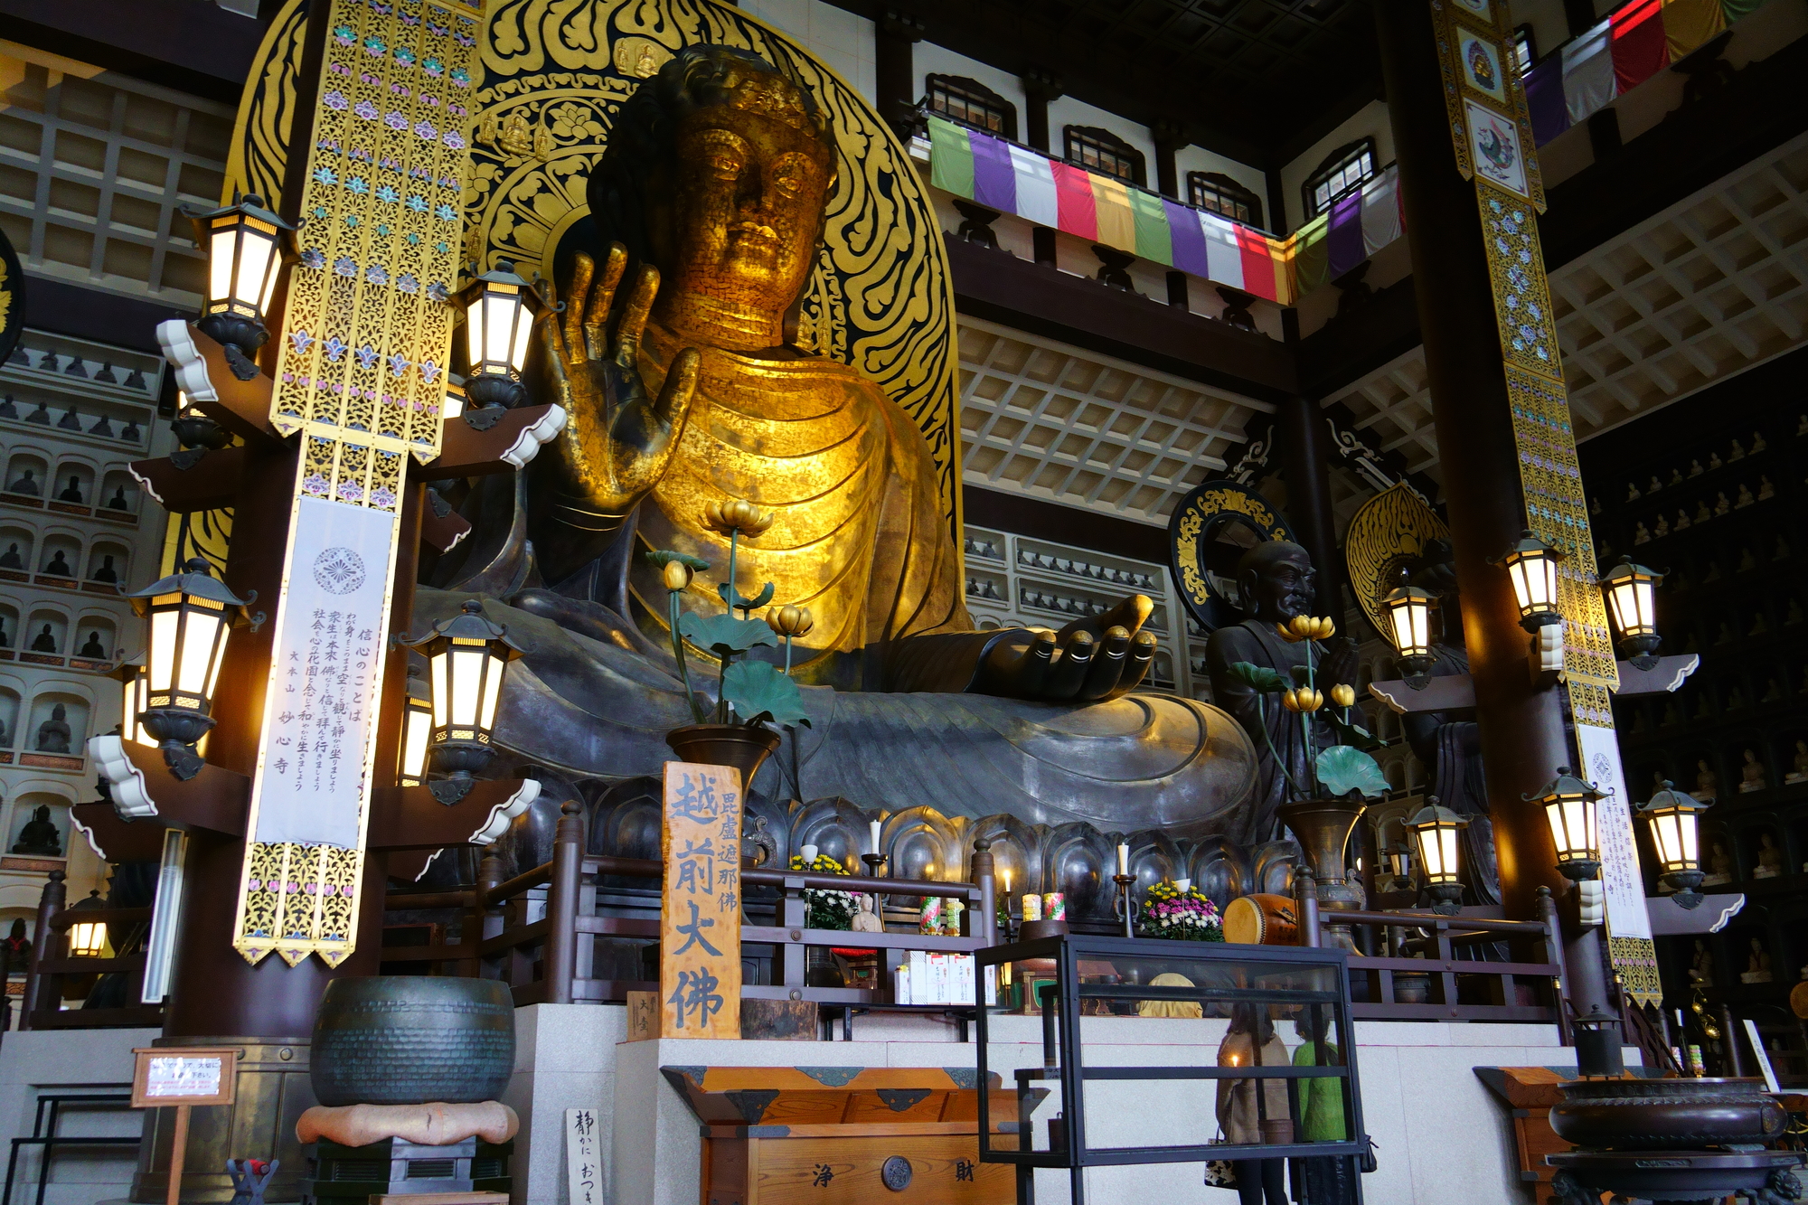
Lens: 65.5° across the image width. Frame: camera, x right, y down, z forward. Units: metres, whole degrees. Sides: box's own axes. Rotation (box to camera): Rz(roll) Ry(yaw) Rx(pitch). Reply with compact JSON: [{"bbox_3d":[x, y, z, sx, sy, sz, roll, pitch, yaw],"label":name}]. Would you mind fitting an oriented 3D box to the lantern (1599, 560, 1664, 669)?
[{"bbox_3d":[9.650,0.050,18.556,0.770,1.404,0.770,10,-22,-28],"label":"lantern"}]

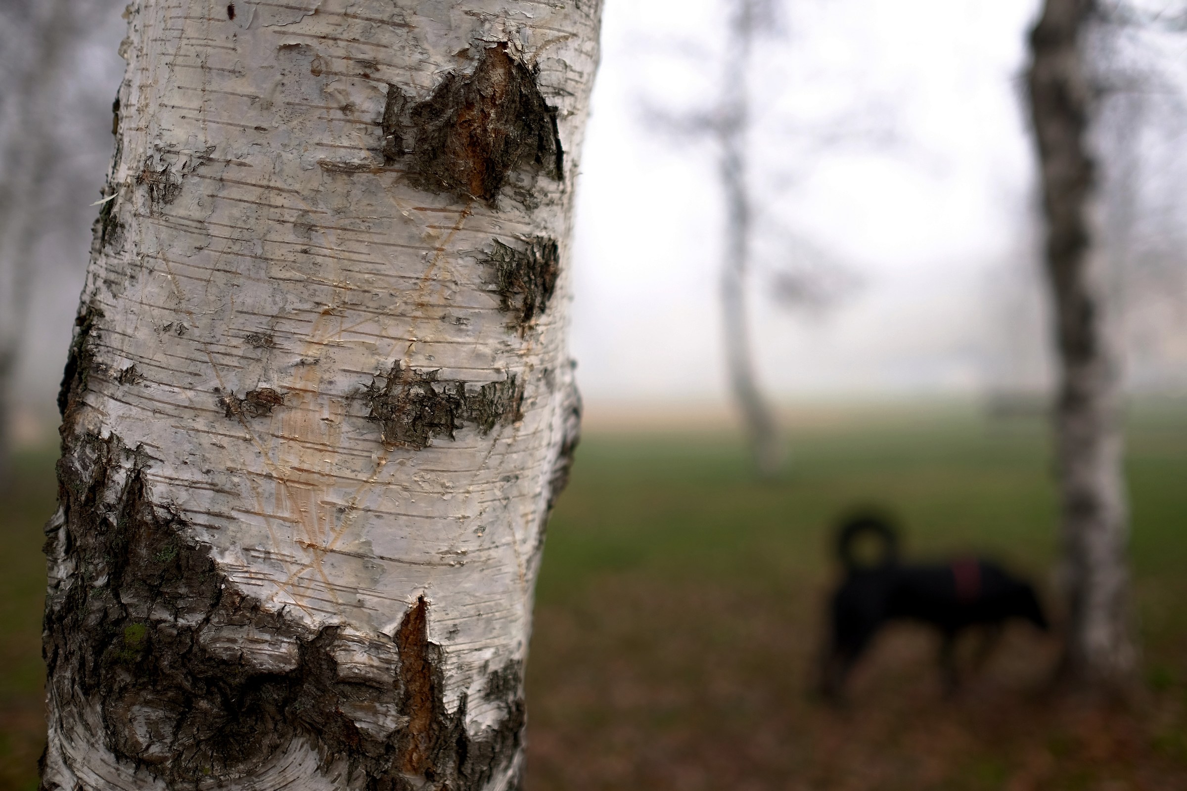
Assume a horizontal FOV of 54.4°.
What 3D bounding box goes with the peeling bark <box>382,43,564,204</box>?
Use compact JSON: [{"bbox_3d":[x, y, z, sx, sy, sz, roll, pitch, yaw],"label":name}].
[{"bbox_3d":[-0.060,-0.140,0.600,0.103,0.080,0.026,6,0,-37],"label":"peeling bark"}]

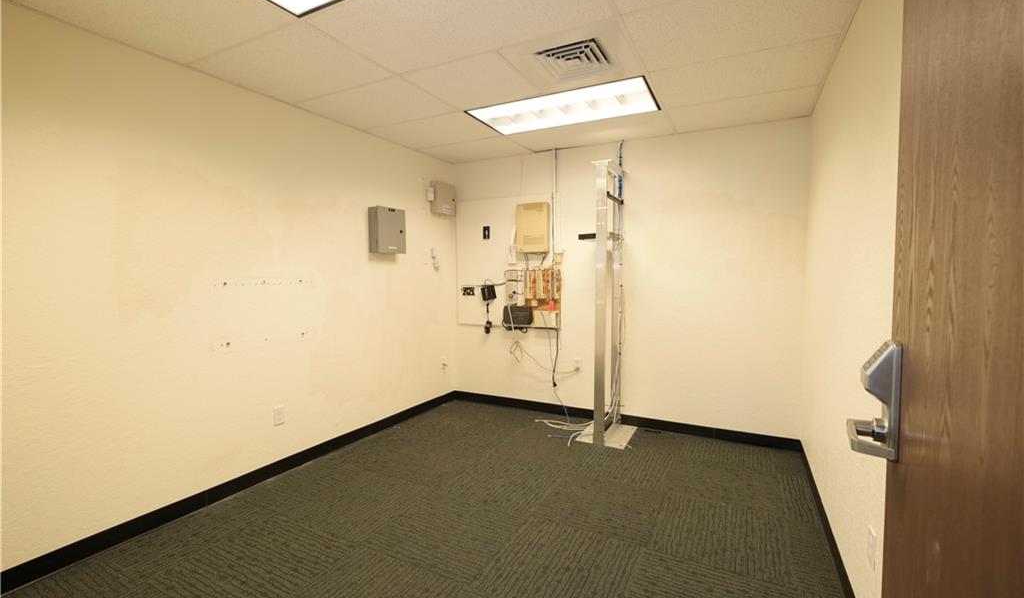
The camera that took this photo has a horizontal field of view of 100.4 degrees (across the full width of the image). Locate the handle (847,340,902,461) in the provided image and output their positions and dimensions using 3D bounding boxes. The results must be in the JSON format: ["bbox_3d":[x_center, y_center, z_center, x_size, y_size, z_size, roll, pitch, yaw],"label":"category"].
[{"bbox_3d":[0.716,0.202,0.843,0.079,0.220,0.142,2,4,33],"label":"handle"}]

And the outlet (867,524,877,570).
[{"bbox_3d":[1.188,0.824,1.415,0.010,0.115,0.071,2,4,28],"label":"outlet"}]

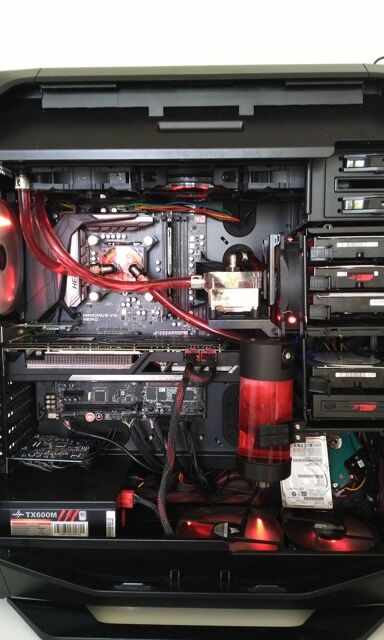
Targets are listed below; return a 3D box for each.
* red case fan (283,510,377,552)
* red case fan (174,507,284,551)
[{"bbox_3d":[0.173,0.273,0.646,0.120,0.025,0.120,0,4,2],"label":"red case fan"},{"bbox_3d":[0.048,0.272,0.651,0.135,0.025,0.135,0,4,2],"label":"red case fan"}]

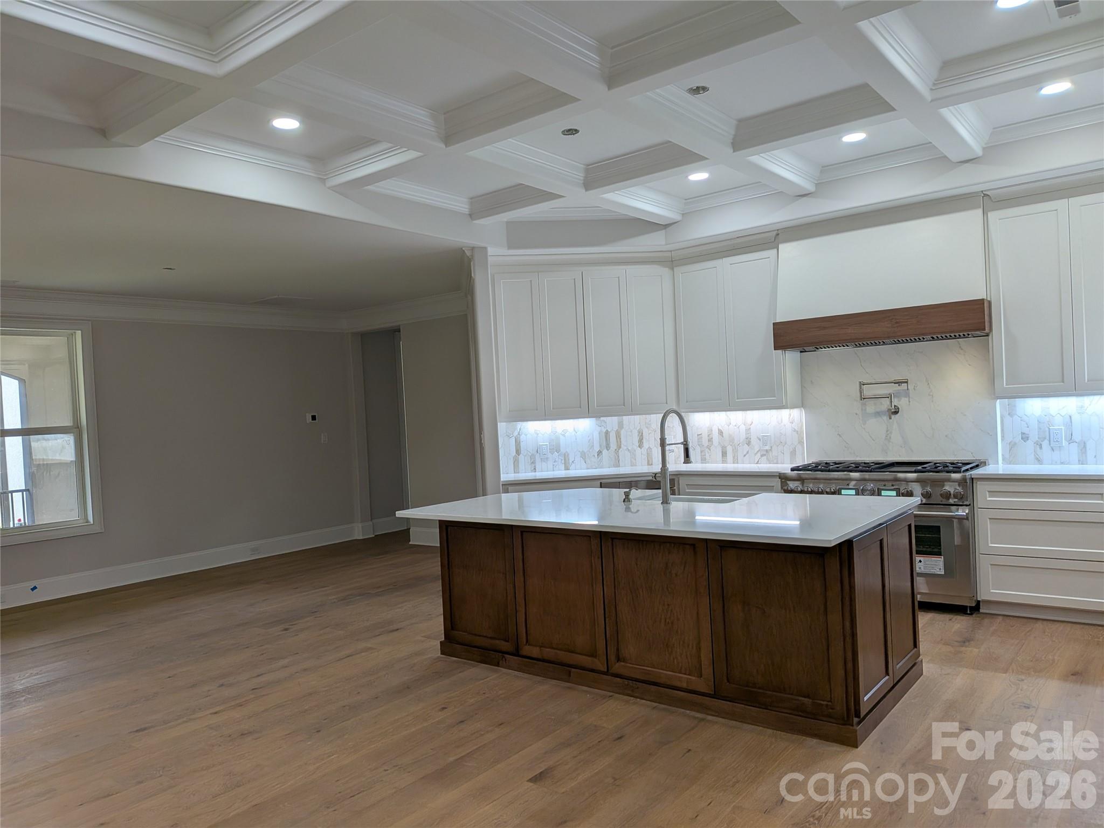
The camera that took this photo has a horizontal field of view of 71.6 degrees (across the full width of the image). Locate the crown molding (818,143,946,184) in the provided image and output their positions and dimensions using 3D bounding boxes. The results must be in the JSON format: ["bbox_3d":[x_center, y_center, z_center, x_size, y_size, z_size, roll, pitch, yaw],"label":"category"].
[{"bbox_3d":[2.150,-1.652,5.016,0.870,0.080,0.080,-3,0,39],"label":"crown molding"}]

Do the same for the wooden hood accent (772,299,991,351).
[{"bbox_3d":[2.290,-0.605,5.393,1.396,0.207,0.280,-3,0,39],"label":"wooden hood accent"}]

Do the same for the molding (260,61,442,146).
[{"bbox_3d":[-0.880,-1.474,3.647,0.080,0.130,1.100,-3,0,39],"label":"molding"}]

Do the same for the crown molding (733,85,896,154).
[{"bbox_3d":[1.367,-1.586,4.100,0.877,0.145,0.072,-3,0,39],"label":"crown molding"}]

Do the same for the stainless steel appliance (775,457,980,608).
[{"bbox_3d":[2.353,0.824,5.450,1.222,0.940,0.670,-3,0,39],"label":"stainless steel appliance"}]

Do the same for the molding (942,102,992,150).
[{"bbox_3d":[2.323,-1.635,4.268,0.072,0.145,1.060,-3,0,39],"label":"molding"}]

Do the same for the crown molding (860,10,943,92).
[{"bbox_3d":[1.543,-1.590,3.333,0.072,0.145,1.098,-3,0,39],"label":"crown molding"}]

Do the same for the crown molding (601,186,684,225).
[{"bbox_3d":[0.701,-1.560,5.553,0.080,0.130,1.075,-3,0,39],"label":"crown molding"}]

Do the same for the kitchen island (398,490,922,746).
[{"bbox_3d":[0.523,0.944,4.156,2.475,0.899,1.345,-3,0,39],"label":"kitchen island"}]

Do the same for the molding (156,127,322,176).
[{"bbox_3d":[-1.703,-1.462,4.268,0.080,0.083,1.050,-3,0,39],"label":"molding"}]

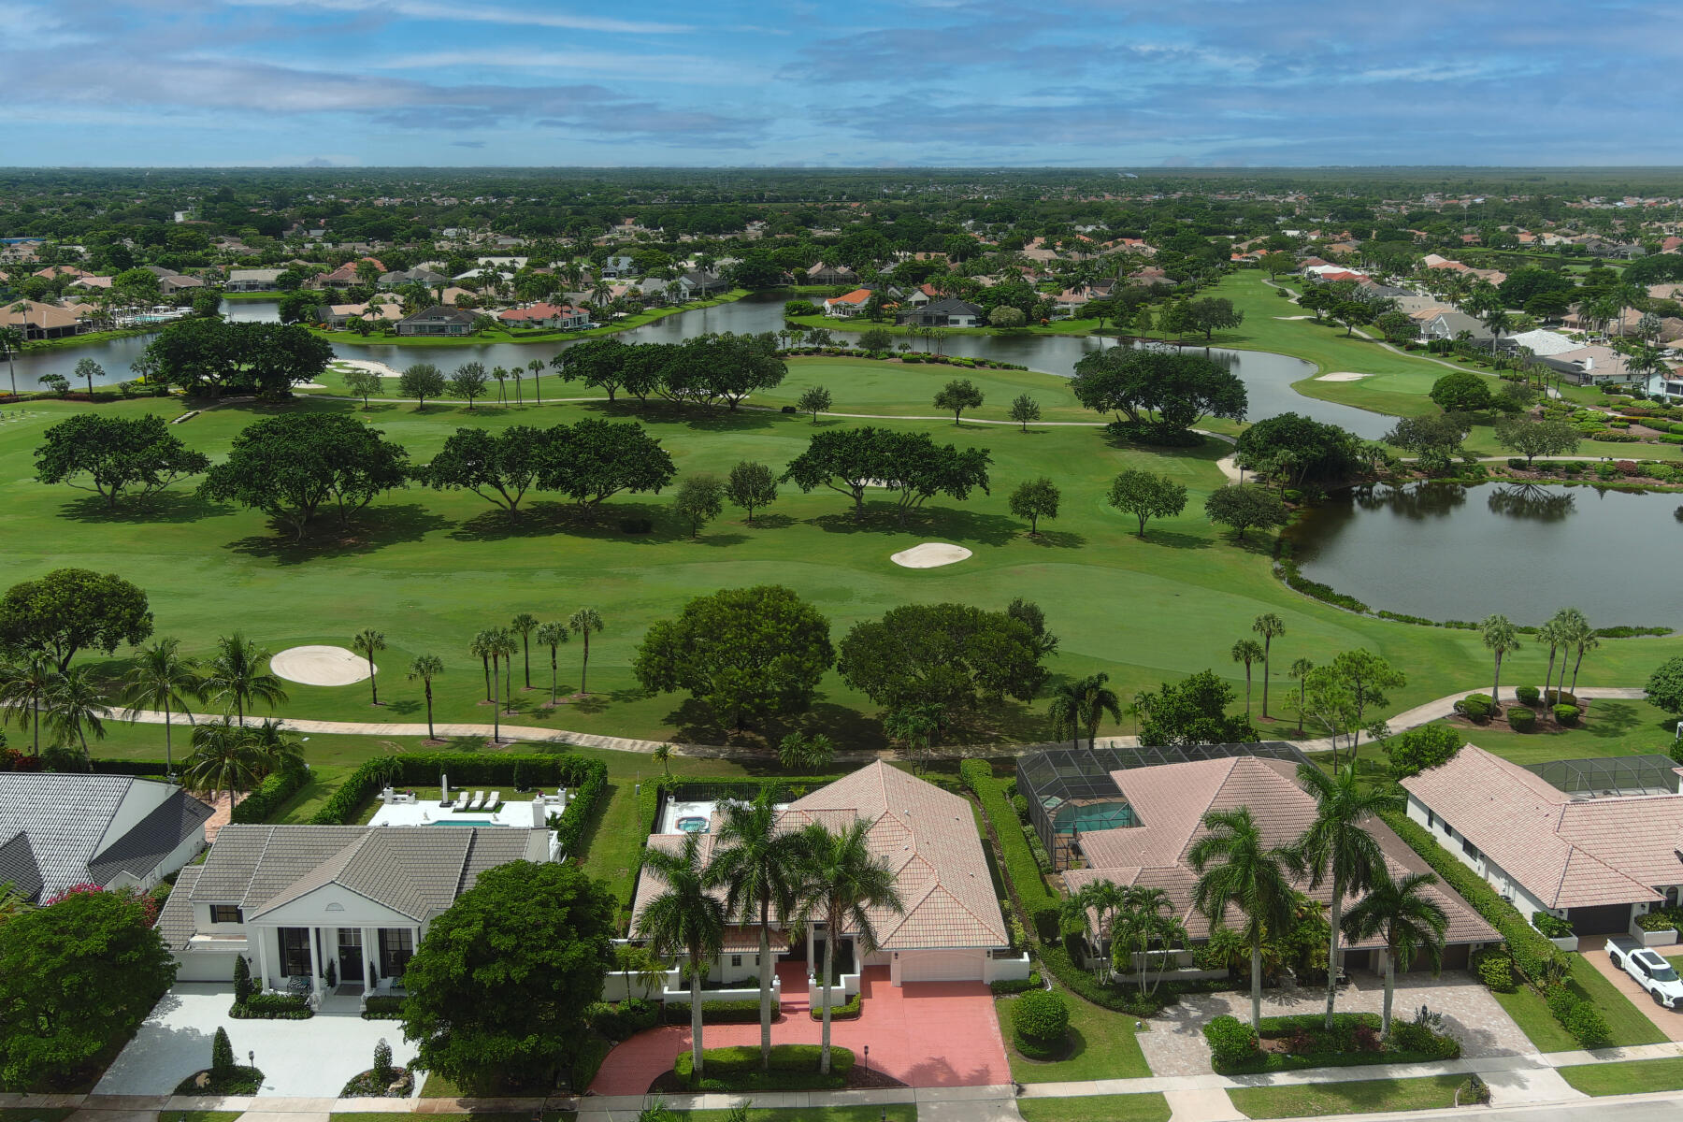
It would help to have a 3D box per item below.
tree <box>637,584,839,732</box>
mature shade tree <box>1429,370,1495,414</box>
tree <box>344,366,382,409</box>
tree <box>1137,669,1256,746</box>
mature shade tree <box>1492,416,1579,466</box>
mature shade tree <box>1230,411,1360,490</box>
[{"bbox_3d":[-9.640,9.090,120.090,17.790,12.970,17.790,-1,16,-5],"label":"tree"},{"bbox_3d":[126.996,-34.988,278.739,12.220,8.390,12.220,0,16,0],"label":"mature shade tree"},{"bbox_3d":[-99.639,-35.999,283.132,8.080,8.500,7.840,0,16,0],"label":"tree"},{"bbox_3d":[30.303,13.316,115.500,10.020,8.350,9.020,0,16,0],"label":"tree"},{"bbox_3d":[117.210,-19.790,227.320,12.820,7.970,11.540,8,18,26],"label":"mature shade tree"},{"bbox_3d":[71.934,-17.680,214.642,19.500,11.210,17.680,0,16,0],"label":"mature shade tree"}]

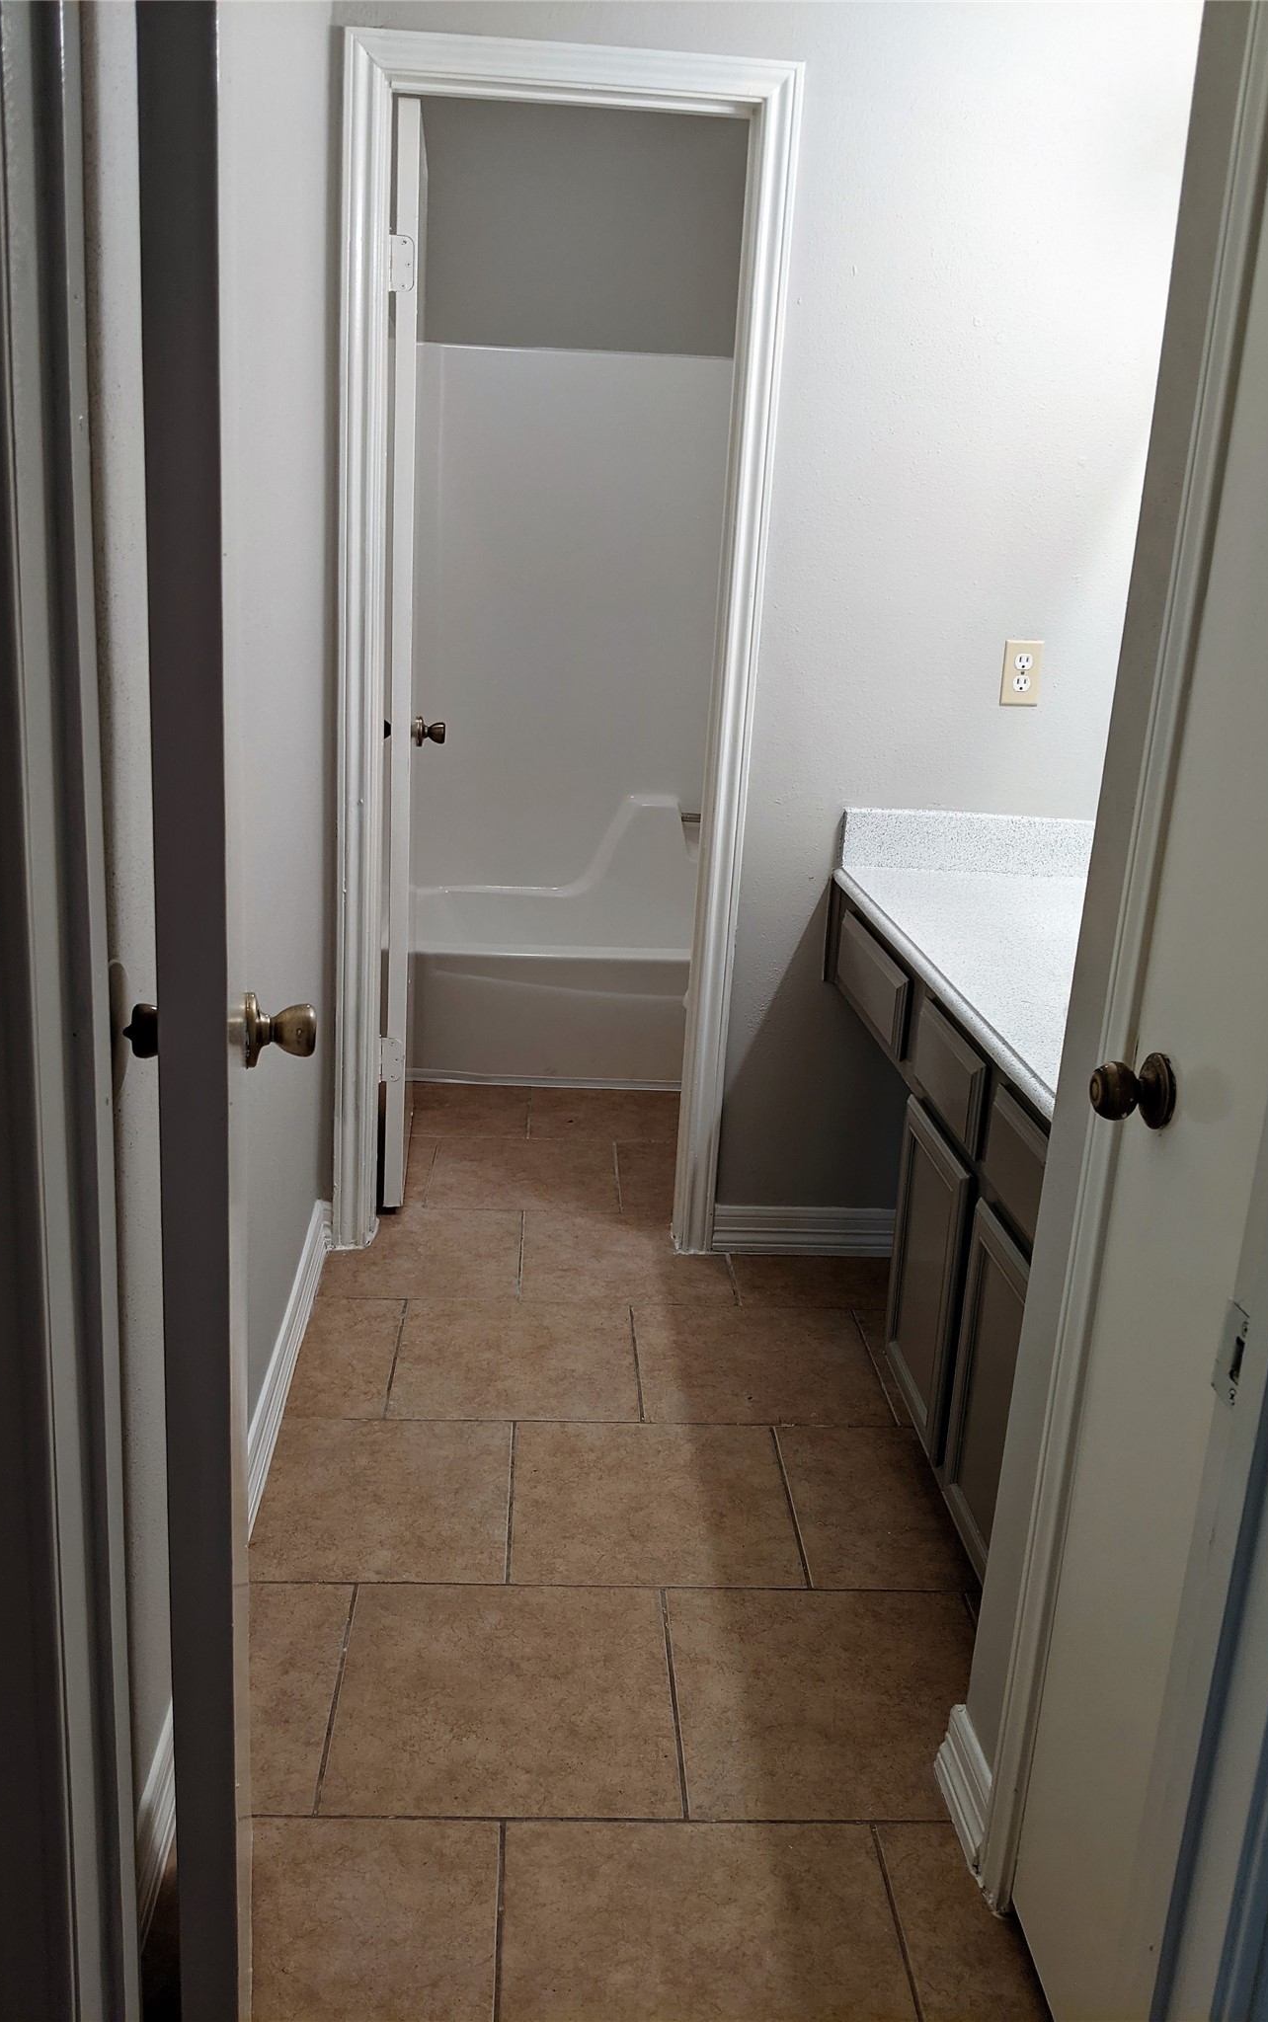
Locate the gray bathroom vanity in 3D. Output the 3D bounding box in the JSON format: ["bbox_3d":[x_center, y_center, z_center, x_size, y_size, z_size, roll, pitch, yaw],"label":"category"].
[{"bbox_3d":[0.671,0.271,2.402,0.560,0.905,1.402,2,17,-4],"label":"gray bathroom vanity"}]

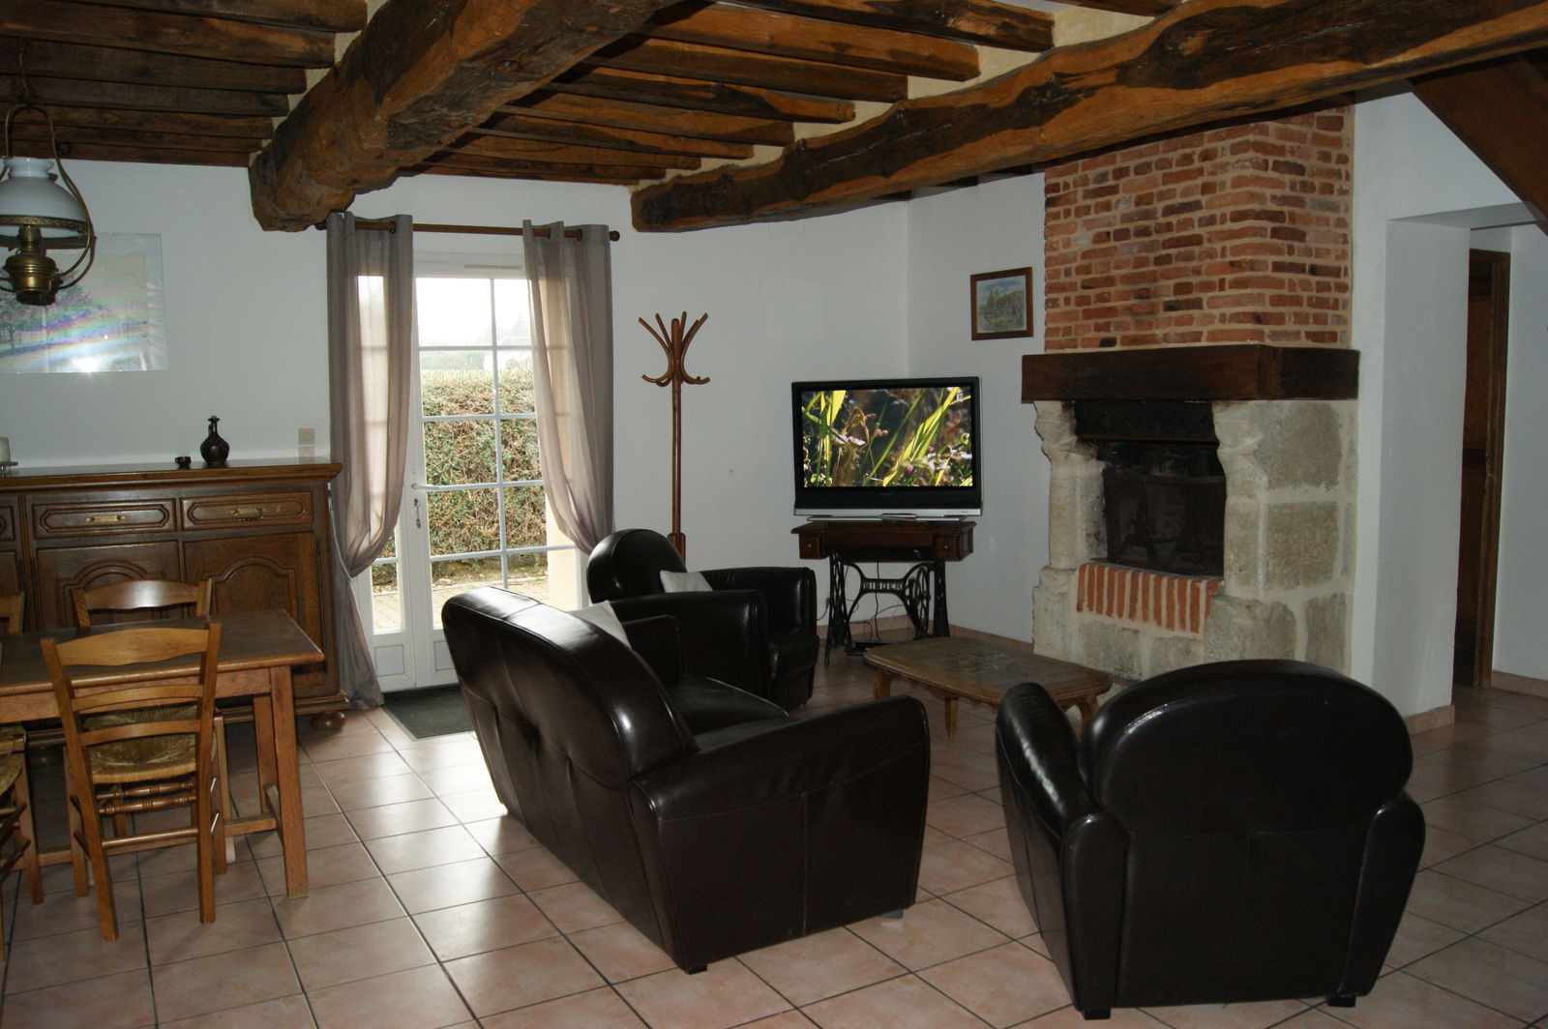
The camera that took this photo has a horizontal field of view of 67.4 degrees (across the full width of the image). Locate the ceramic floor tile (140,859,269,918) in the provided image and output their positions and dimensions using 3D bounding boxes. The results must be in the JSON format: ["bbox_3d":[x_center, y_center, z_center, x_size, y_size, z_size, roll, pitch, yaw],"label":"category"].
[{"bbox_3d":[-1.692,1.115,3.449,0.333,0.010,0.333,-4,5,-30],"label":"ceramic floor tile"}]

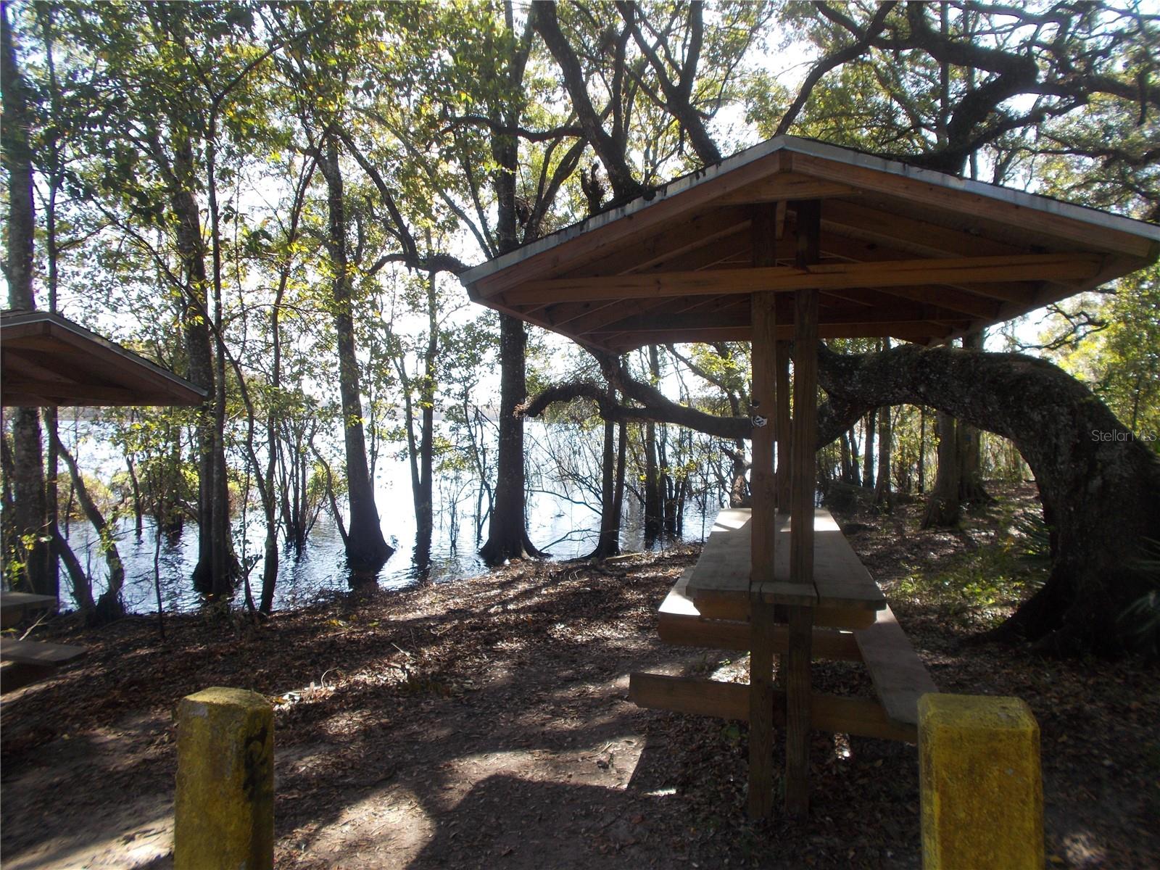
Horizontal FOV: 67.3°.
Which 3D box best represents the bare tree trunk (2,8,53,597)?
[{"bbox_3d":[-6.636,-1.546,10.468,0.610,7.099,0.520,0,1,0],"label":"bare tree trunk"}]

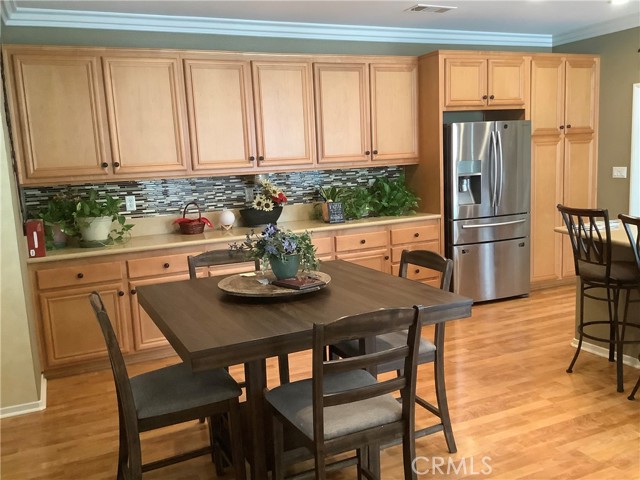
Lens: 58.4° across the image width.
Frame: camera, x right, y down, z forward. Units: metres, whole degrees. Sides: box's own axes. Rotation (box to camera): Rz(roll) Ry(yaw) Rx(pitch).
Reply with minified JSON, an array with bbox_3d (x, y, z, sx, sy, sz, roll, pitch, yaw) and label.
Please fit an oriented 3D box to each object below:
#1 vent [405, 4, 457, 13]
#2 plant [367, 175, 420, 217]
[{"bbox_3d":[0.955,-1.963,4.902,0.405,0.021,0.205,-6,9,-23],"label":"vent"},{"bbox_3d":[0.710,-0.429,5.586,0.460,0.370,0.320,-6,9,-23],"label":"plant"}]

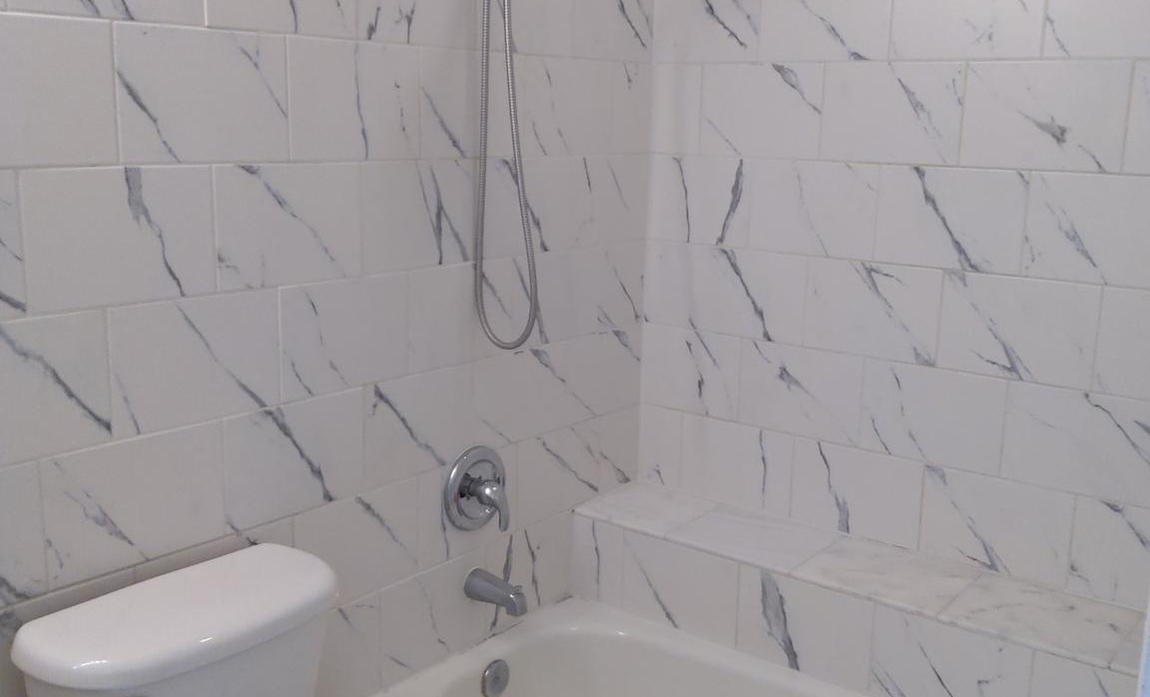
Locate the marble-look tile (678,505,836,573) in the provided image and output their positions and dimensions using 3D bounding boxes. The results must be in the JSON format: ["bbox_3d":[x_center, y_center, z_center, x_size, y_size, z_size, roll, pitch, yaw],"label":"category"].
[{"bbox_3d":[0.394,0.421,2.545,0.302,0.010,0.256,10,15,37],"label":"marble-look tile"}]

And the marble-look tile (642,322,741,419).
[{"bbox_3d":[0.281,0.055,2.766,0.273,0.204,0.010,10,15,37],"label":"marble-look tile"}]

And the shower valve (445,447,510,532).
[{"bbox_3d":[-0.166,0.295,2.345,0.098,0.174,0.174,10,15,37],"label":"shower valve"}]

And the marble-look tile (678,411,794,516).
[{"bbox_3d":[0.378,0.270,2.702,0.300,0.200,0.010,10,15,37],"label":"marble-look tile"}]

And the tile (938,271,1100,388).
[{"bbox_3d":[0.866,-0.041,2.256,0.300,0.200,0.010,10,15,37],"label":"tile"}]

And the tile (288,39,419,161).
[{"bbox_3d":[-0.378,-0.428,1.992,0.010,0.201,0.299,10,15,37],"label":"tile"}]

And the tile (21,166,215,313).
[{"bbox_3d":[-0.658,-0.163,1.685,0.010,0.202,0.299,10,15,37],"label":"tile"}]

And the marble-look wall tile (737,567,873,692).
[{"bbox_3d":[0.467,0.566,2.357,0.299,0.192,0.010,10,15,37],"label":"marble-look wall tile"}]

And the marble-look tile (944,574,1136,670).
[{"bbox_3d":[0.888,0.506,2.176,0.300,0.010,0.266,10,15,37],"label":"marble-look tile"}]

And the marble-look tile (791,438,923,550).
[{"bbox_3d":[0.622,0.319,2.544,0.302,0.204,0.010,10,15,37],"label":"marble-look tile"}]

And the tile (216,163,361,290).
[{"bbox_3d":[-0.473,-0.207,1.919,0.010,0.201,0.299,10,15,37],"label":"tile"}]

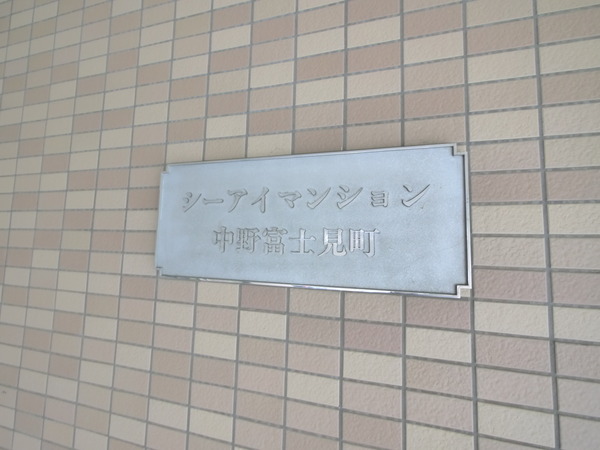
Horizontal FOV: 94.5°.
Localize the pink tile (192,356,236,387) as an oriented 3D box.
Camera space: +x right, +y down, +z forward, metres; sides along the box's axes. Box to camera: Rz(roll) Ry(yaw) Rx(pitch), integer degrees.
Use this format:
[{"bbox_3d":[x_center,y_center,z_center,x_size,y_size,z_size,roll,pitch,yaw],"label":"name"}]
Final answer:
[{"bbox_3d":[-0.168,0.289,0.549,0.095,0.045,0.009,0,-5,16],"label":"pink tile"}]

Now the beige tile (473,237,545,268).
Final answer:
[{"bbox_3d":[0.319,0.041,0.427,0.095,0.045,0.009,0,-5,17],"label":"beige tile"}]

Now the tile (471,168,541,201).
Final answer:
[{"bbox_3d":[0.321,-0.058,0.434,0.095,0.045,0.010,0,-5,17],"label":"tile"}]

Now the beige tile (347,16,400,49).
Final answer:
[{"bbox_3d":[0.137,-0.354,0.515,0.095,0.045,0.010,0,-5,17],"label":"beige tile"}]

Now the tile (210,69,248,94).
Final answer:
[{"bbox_3d":[-0.153,-0.308,0.600,0.095,0.045,0.009,0,-5,17],"label":"tile"}]

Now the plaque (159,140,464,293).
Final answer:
[{"bbox_3d":[-0.021,-0.010,0.523,0.595,0.247,0.018,0,-5,17],"label":"plaque"}]

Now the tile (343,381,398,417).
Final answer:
[{"bbox_3d":[0.120,0.287,0.462,0.095,0.045,0.010,0,-5,17],"label":"tile"}]

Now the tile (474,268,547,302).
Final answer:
[{"bbox_3d":[0.318,0.091,0.423,0.095,0.045,0.009,0,-5,17],"label":"tile"}]

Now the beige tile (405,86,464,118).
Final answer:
[{"bbox_3d":[0.230,-0.207,0.477,0.095,0.045,0.009,0,-5,17],"label":"beige tile"}]

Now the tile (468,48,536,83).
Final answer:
[{"bbox_3d":[0.328,-0.257,0.455,0.095,0.045,0.009,0,-5,16],"label":"tile"}]

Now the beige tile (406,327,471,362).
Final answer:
[{"bbox_3d":[0.220,0.190,0.444,0.095,0.045,0.009,0,-5,16],"label":"beige tile"}]

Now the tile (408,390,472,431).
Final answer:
[{"bbox_3d":[0.216,0.288,0.436,0.095,0.045,0.010,0,-5,16],"label":"tile"}]

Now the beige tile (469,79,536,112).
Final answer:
[{"bbox_3d":[0.326,-0.208,0.448,0.095,0.045,0.009,0,-5,17],"label":"beige tile"}]

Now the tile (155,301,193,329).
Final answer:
[{"bbox_3d":[-0.263,0.188,0.586,0.095,0.045,0.010,0,-5,16],"label":"tile"}]

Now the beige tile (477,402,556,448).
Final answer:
[{"bbox_3d":[0.313,0.290,0.406,0.095,0.045,0.009,0,-5,17],"label":"beige tile"}]

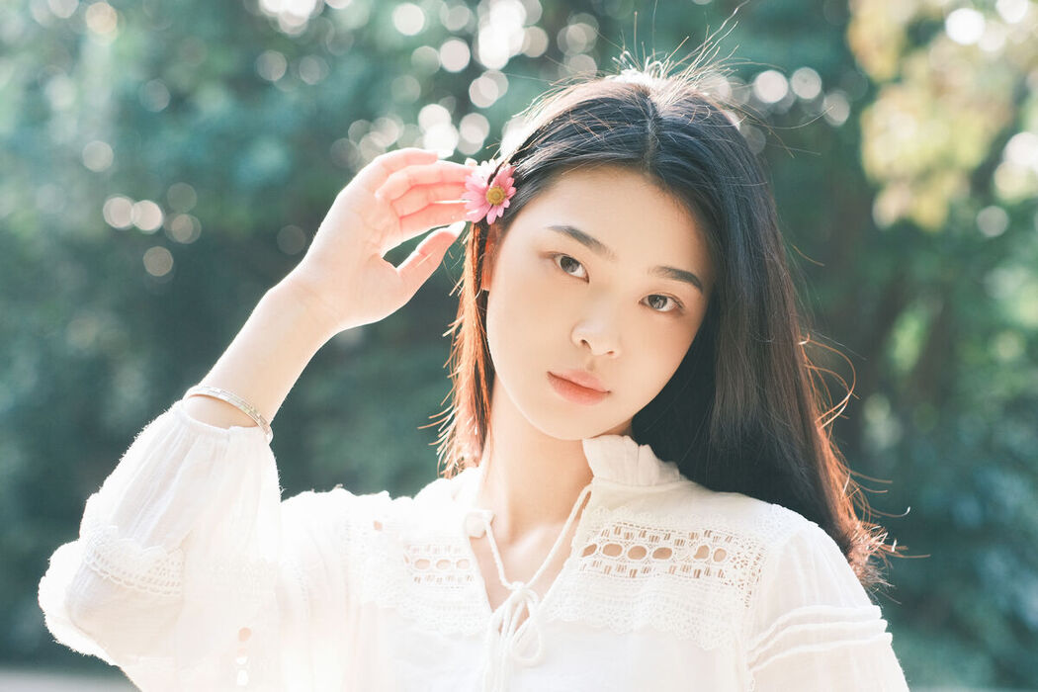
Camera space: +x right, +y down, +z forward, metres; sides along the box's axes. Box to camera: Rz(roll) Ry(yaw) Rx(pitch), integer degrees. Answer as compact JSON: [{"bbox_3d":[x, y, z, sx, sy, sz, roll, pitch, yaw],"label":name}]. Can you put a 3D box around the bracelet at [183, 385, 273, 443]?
[{"bbox_3d":[-0.176,0.046,1.450,0.059,0.007,0.057,25,-35,0],"label":"bracelet"}]

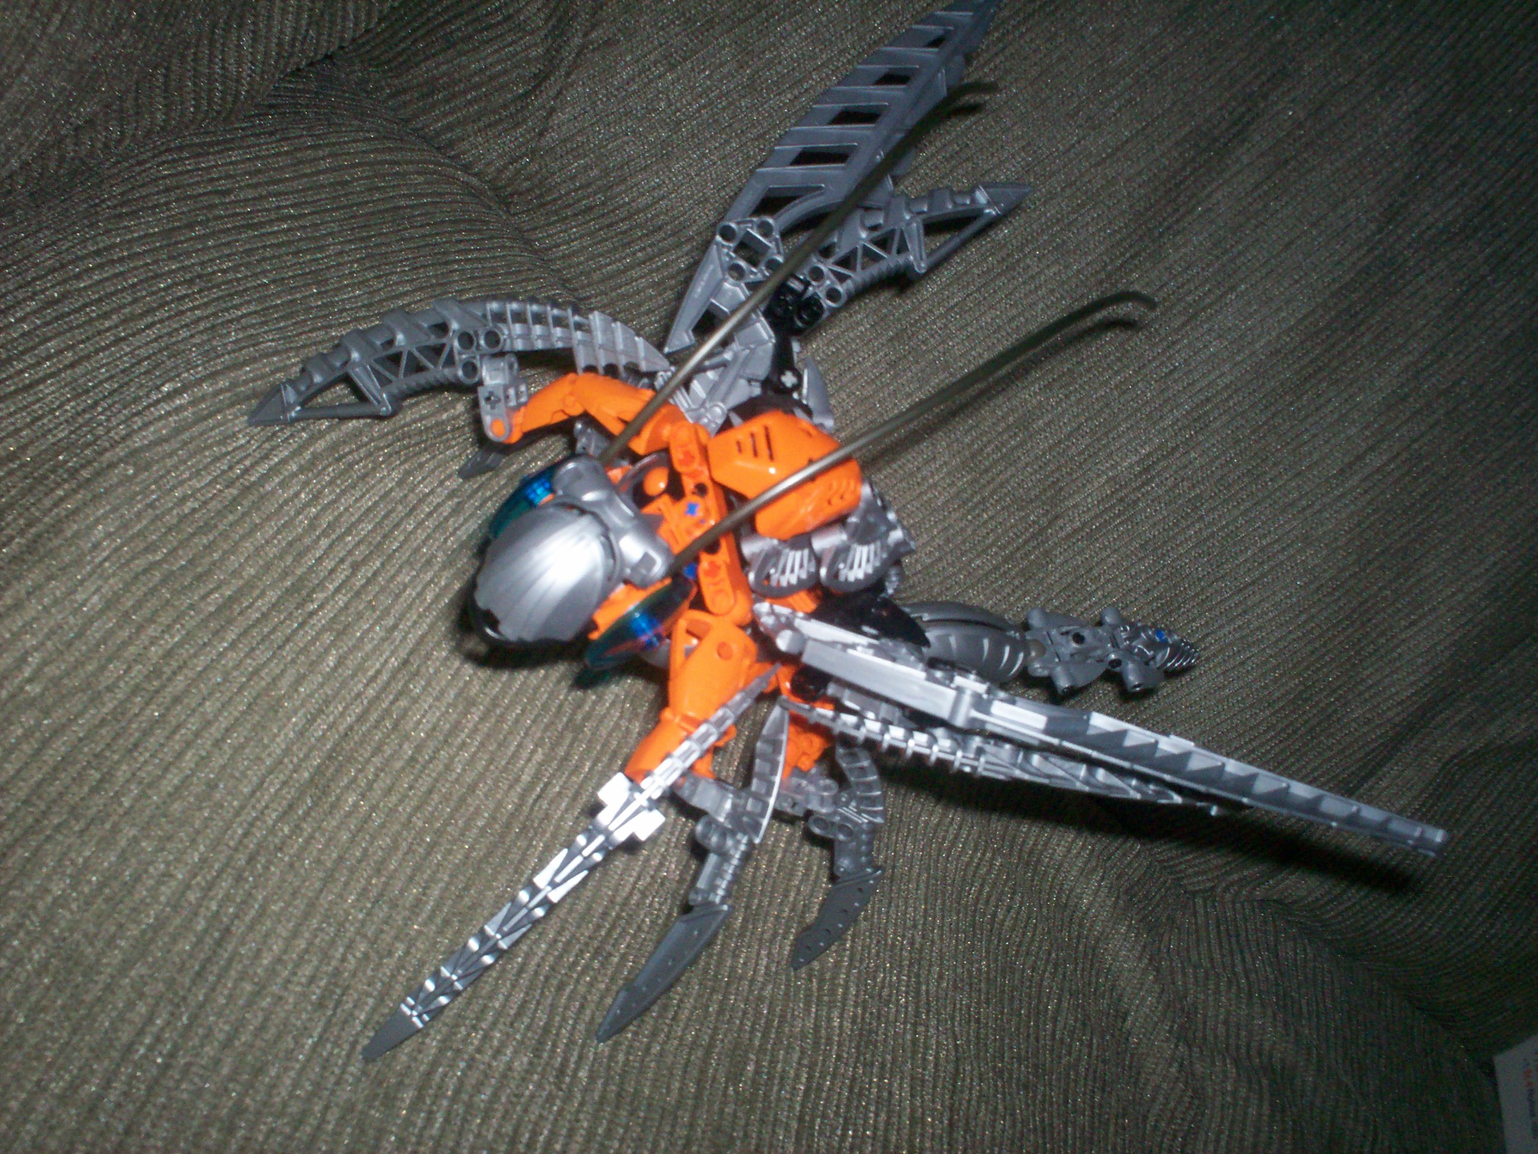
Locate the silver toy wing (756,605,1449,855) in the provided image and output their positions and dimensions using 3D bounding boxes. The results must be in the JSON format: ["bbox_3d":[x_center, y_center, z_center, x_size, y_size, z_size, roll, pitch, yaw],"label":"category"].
[{"bbox_3d":[0.081,0.036,0.386,0.166,0.012,0.031,18,14,0],"label":"silver toy wing"}]

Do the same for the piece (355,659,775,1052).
[{"bbox_3d":[-0.039,0.059,0.358,0.014,0.027,0.126,46,63,2],"label":"piece"}]

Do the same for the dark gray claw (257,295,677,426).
[{"bbox_3d":[-0.086,-0.059,0.439,0.120,0.028,0.013,-6,11,9],"label":"dark gray claw"}]

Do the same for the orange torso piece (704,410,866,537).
[{"bbox_3d":[0.004,-0.026,0.408,0.032,0.022,0.032,-16,56,-21],"label":"orange torso piece"}]

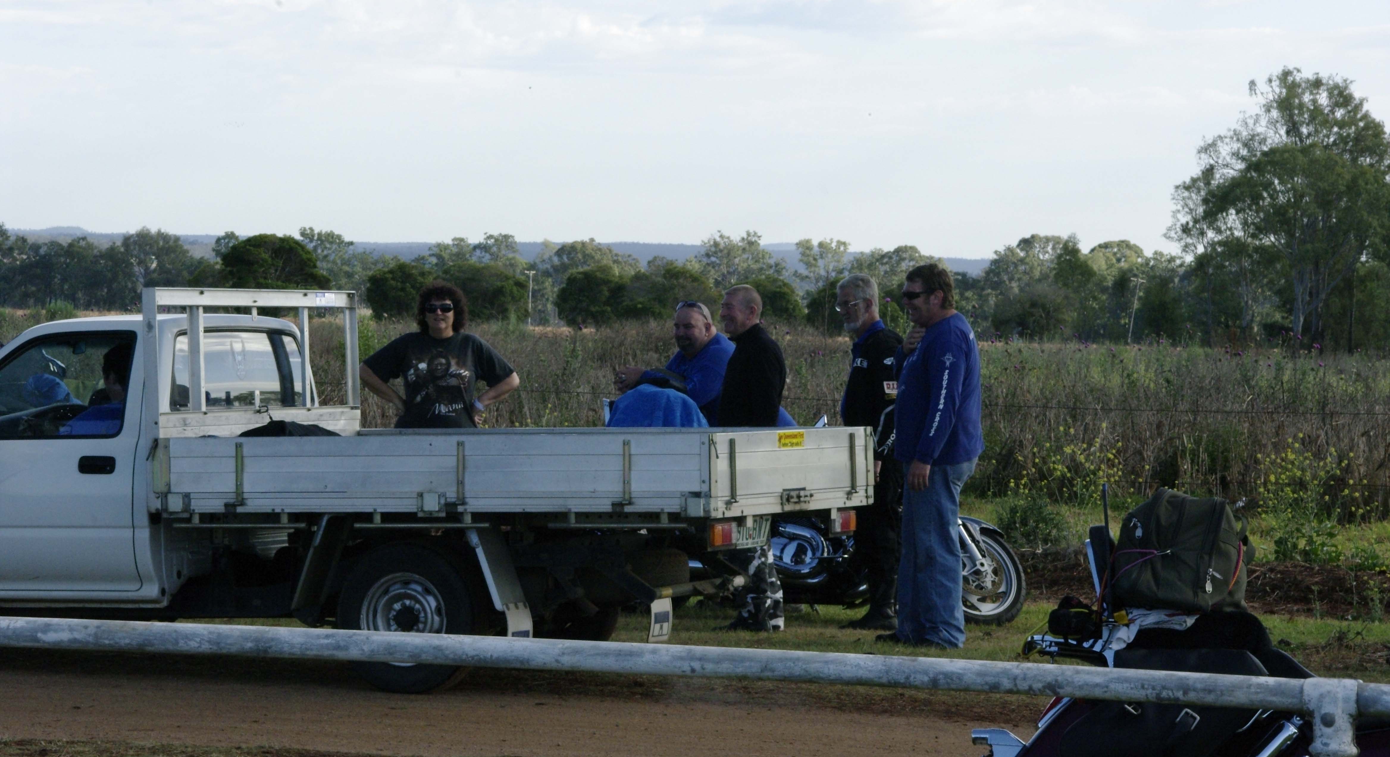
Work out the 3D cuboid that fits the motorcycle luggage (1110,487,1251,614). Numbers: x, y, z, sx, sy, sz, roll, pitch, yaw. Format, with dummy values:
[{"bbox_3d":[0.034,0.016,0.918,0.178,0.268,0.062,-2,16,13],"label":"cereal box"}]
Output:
[{"bbox_3d":[1.255,0.445,12.650,0.280,0.325,0.340,-1,0,17],"label":"motorcycle luggage"}]

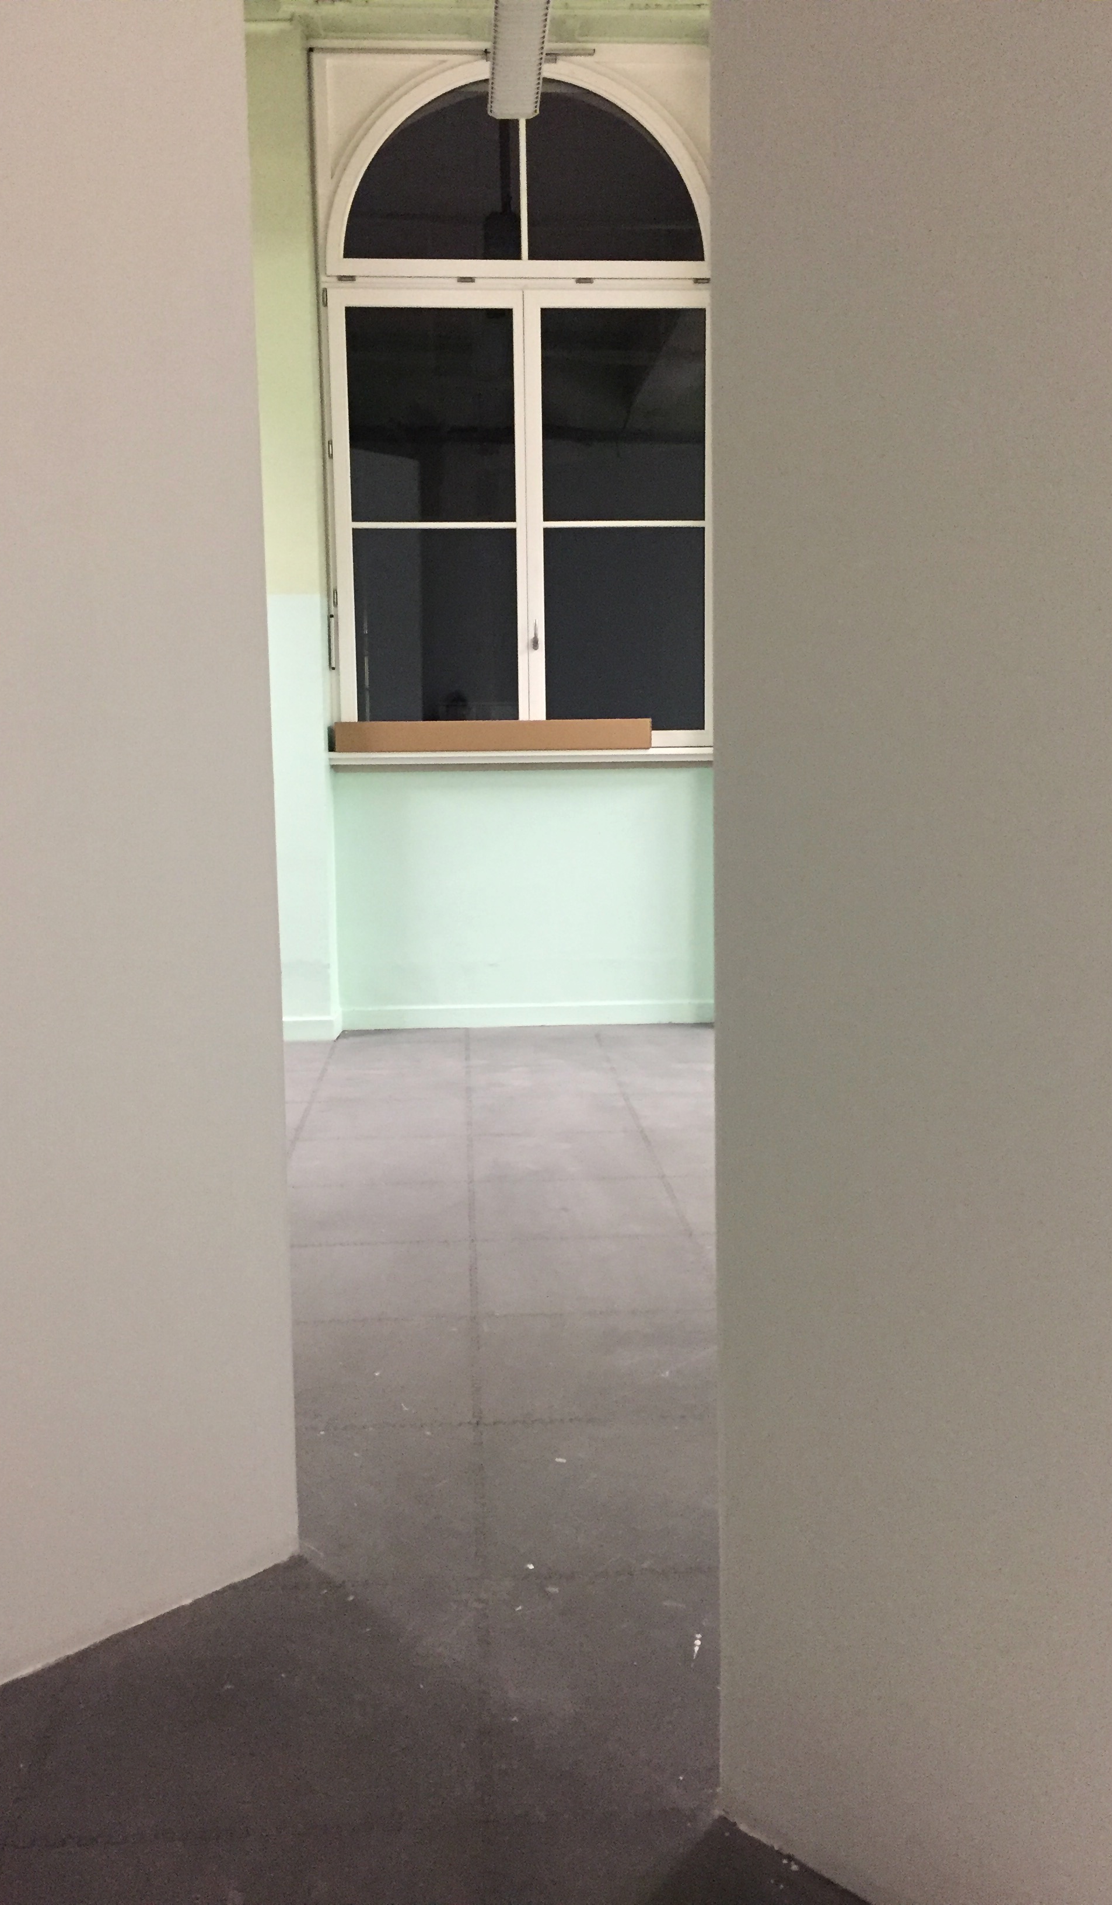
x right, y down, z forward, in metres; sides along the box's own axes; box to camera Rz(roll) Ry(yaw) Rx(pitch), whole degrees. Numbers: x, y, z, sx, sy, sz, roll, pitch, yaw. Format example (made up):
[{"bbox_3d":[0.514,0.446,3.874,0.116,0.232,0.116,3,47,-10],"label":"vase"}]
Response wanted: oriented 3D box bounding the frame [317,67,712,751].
[{"bbox_3d":[-0.118,-2.104,6.249,1.577,2.602,0.120,-1,7,-3],"label":"frame"}]

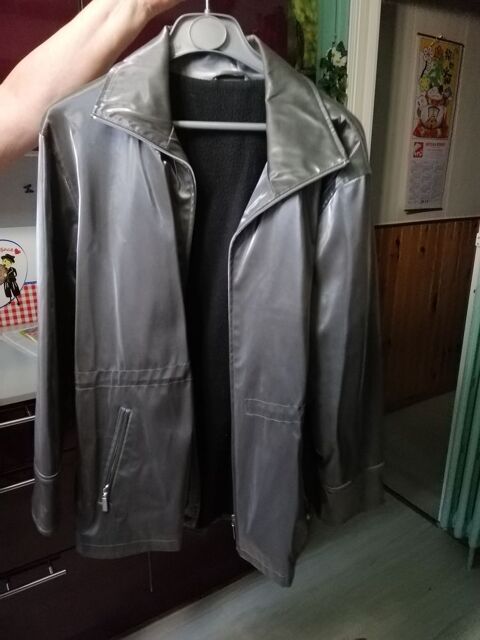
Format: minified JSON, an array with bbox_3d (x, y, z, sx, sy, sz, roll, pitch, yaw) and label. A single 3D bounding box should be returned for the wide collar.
[{"bbox_3d":[-0.023,-0.262,0.625,0.320,0.205,0.140,0,17,3],"label":"wide collar"}]

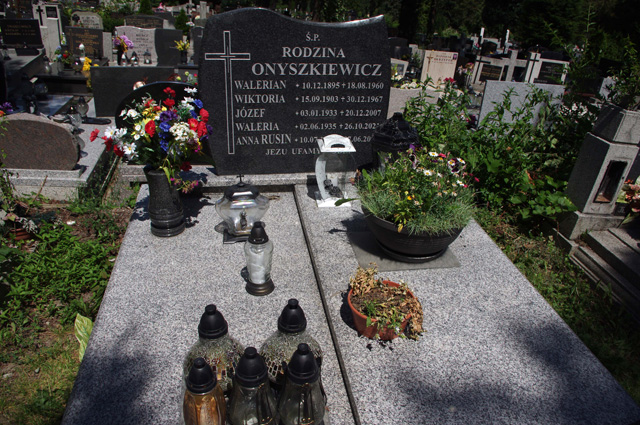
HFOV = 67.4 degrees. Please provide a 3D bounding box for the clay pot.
[{"bbox_3d":[0.199,0.333,1.608,0.213,0.108,0.213,2,30,-1],"label":"clay pot"}]

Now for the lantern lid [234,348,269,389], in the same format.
[{"bbox_3d":[-0.164,0.364,1.155,0.077,0.079,0.077,-3,30,-10],"label":"lantern lid"}]

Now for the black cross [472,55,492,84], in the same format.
[{"bbox_3d":[2.519,-2.229,7.500,0.250,0.480,0.040,8,28,9],"label":"black cross"}]

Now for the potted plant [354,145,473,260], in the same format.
[{"bbox_3d":[0.384,-0.050,2.026,0.485,0.395,0.460,-3,30,-10],"label":"potted plant"}]

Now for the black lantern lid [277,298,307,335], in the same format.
[{"bbox_3d":[-0.069,0.259,1.231,0.074,0.069,0.074,2,30,-1],"label":"black lantern lid"}]

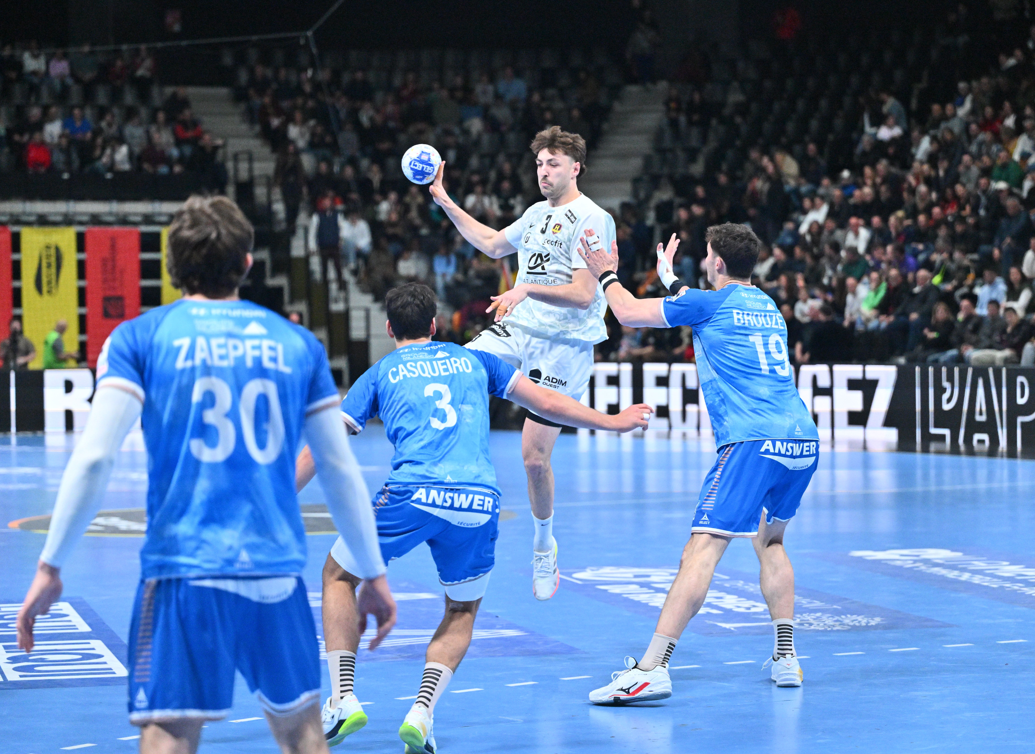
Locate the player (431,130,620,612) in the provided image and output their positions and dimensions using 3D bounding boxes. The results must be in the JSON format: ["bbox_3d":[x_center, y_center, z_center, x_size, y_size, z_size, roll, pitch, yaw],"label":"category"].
[{"bbox_3d":[0.020,-0.055,14.050,0.760,2.180,0.840,0,1,37],"label":"player"}]

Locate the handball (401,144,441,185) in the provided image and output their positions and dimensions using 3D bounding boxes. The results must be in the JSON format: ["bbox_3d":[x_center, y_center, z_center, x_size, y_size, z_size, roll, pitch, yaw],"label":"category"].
[{"bbox_3d":[-0.444,-0.986,14.120,0.189,0.189,0.189,-1,1,0],"label":"handball"}]

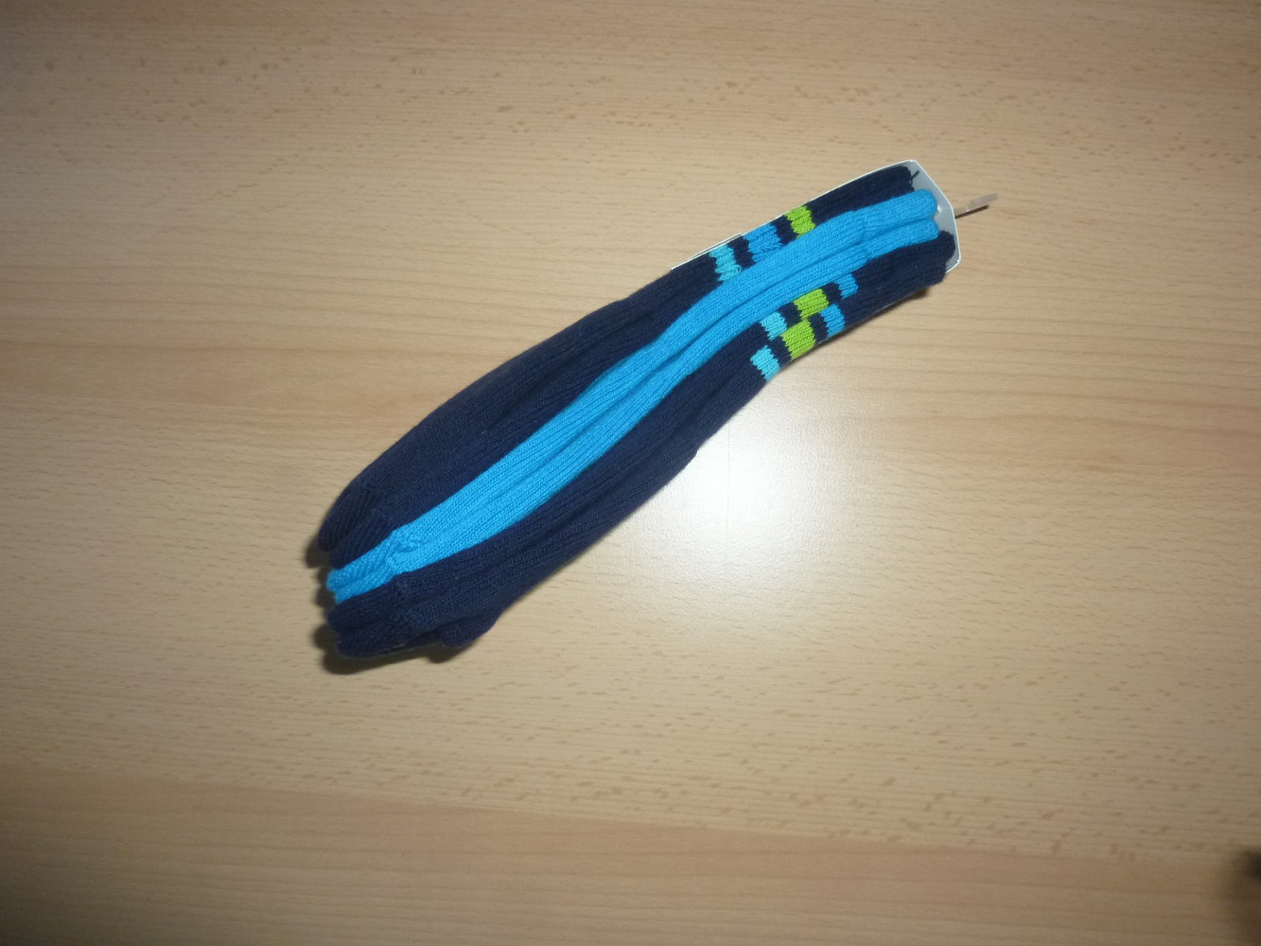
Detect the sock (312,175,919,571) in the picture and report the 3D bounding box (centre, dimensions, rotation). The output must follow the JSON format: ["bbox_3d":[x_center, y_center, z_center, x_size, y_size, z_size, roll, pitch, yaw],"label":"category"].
[{"bbox_3d":[-0.011,-0.050,0.393,0.288,0.058,0.035,-33,84,3],"label":"sock"}]

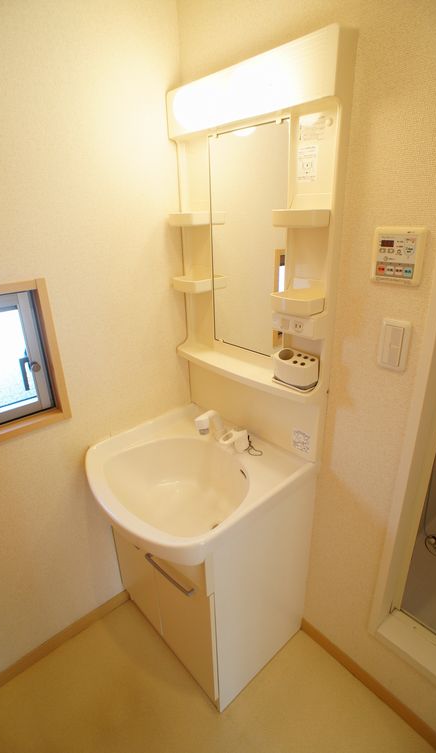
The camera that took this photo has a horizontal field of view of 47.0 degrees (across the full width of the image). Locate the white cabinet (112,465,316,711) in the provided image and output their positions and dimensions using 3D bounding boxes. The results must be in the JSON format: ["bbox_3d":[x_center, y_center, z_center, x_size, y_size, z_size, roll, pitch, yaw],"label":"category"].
[{"bbox_3d":[-0.035,0.592,1.764,0.416,0.734,0.562,-23,32,-36],"label":"white cabinet"}]

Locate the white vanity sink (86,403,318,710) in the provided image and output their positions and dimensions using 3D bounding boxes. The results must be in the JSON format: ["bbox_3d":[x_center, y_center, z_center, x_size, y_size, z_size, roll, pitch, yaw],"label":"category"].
[{"bbox_3d":[-0.097,0.596,1.721,0.562,0.768,0.604,-23,32,-36],"label":"white vanity sink"}]

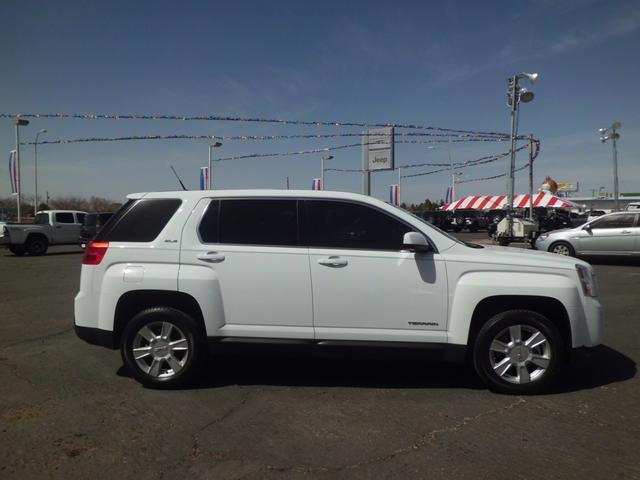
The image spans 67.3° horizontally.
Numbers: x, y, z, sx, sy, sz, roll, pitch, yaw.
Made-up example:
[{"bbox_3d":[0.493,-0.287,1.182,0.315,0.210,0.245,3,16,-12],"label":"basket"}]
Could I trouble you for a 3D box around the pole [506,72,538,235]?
[{"bbox_3d":[8.973,-3.722,21.300,1.319,7.400,1.100,-1,3,0],"label":"pole"}]

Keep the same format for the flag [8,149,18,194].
[{"bbox_3d":[-15.427,-3.337,24.216,0.800,2.172,0.080,2,4,43],"label":"flag"}]

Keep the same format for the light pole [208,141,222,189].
[{"bbox_3d":[-6.942,-3.242,31.686,1.150,6.418,0.400,2,4,43],"label":"light pole"}]

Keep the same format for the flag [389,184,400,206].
[{"bbox_3d":[7.520,-4.414,48.563,0.800,2.120,0.060,2,4,43],"label":"flag"}]

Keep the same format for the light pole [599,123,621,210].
[{"bbox_3d":[18.416,-4.016,30.500,1.328,6.879,1.100,-1,3,0],"label":"light pole"}]

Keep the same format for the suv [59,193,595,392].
[{"bbox_3d":[0.156,0.350,4.703,4.700,1.690,1.880,0,3,5],"label":"suv"}]

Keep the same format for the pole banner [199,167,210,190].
[{"bbox_3d":[-7.772,-3.769,32.328,0.800,2.120,0.060,2,4,43],"label":"pole banner"}]

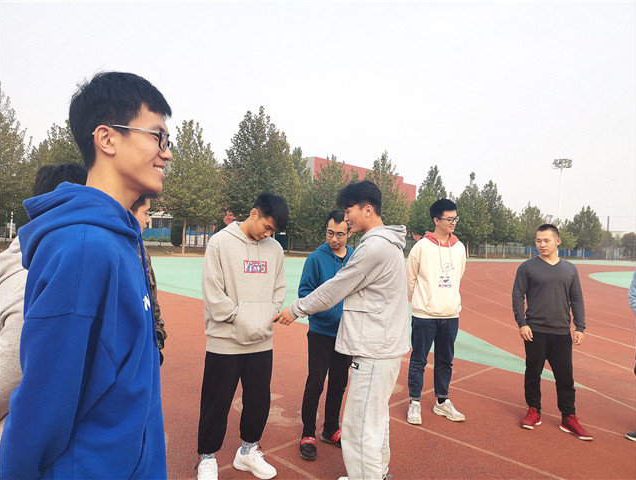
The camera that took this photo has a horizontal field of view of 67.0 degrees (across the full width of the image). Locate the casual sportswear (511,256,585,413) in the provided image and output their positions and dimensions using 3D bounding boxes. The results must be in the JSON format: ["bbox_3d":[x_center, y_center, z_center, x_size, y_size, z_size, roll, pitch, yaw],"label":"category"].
[{"bbox_3d":[1.873,0.789,3.936,0.530,1.300,0.280,3,1,10],"label":"casual sportswear"}]

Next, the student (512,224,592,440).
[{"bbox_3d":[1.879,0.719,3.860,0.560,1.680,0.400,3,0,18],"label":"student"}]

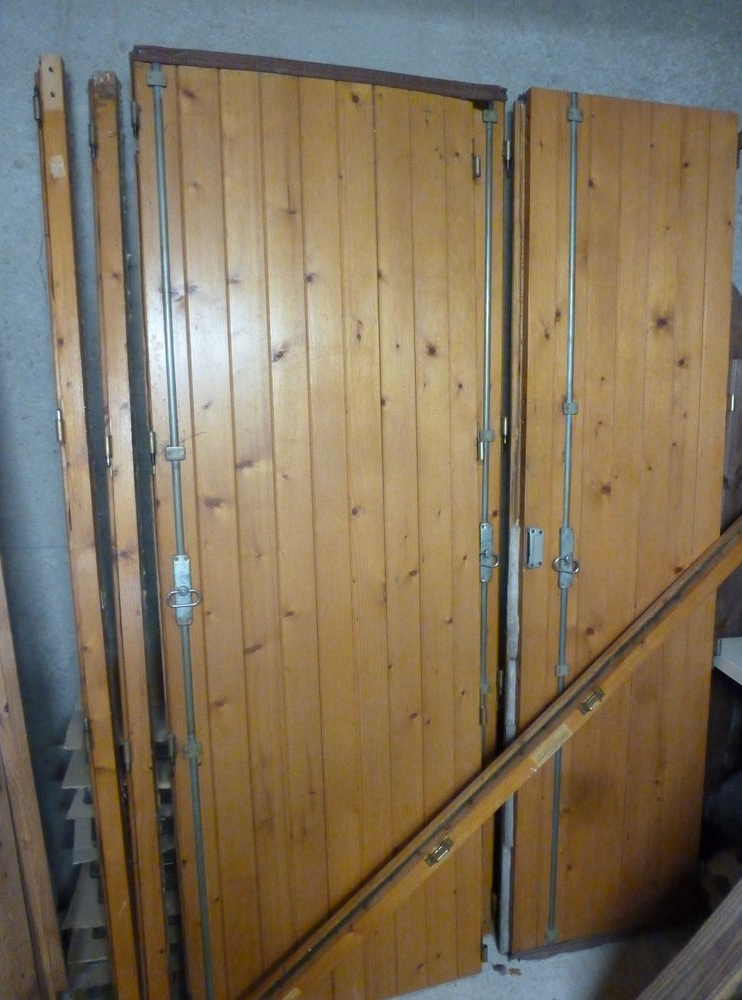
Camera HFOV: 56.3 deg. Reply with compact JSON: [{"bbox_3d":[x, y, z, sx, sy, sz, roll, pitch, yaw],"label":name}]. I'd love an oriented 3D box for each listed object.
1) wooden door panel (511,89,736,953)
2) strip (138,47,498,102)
[{"bbox_3d":[0.592,0.102,1.667,0.517,2.000,0.040,-1,6,-13],"label":"wooden door panel"},{"bbox_3d":[-0.079,-0.848,1.396,0.759,0.035,0.035,-3,6,-17],"label":"strip"}]

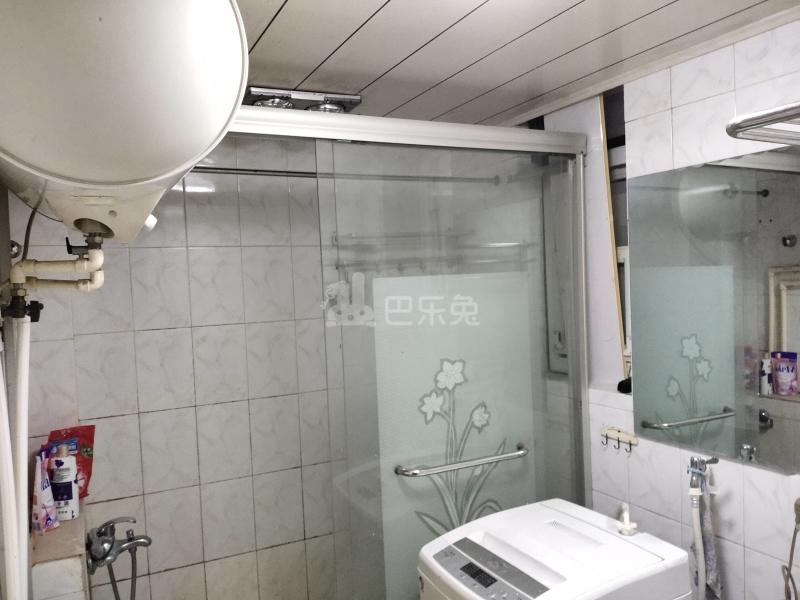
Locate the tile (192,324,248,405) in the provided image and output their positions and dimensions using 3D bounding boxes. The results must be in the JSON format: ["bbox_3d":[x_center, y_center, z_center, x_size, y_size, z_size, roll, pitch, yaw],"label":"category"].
[{"bbox_3d":[-0.698,0.252,2.433,0.200,0.302,0.010,-3,2,-25],"label":"tile"}]

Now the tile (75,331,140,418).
[{"bbox_3d":[-1.060,0.273,2.263,0.200,0.302,0.010,-3,2,-25],"label":"tile"}]

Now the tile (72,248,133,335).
[{"bbox_3d":[-1.063,-0.030,2.228,0.200,0.300,0.010,-3,3,-25],"label":"tile"}]

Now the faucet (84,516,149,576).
[{"bbox_3d":[-0.961,0.817,2.138,0.201,0.149,0.200,-3,2,-25],"label":"faucet"}]

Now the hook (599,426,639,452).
[{"bbox_3d":[0.723,0.463,2.067,0.035,0.068,0.160,-4,3,-27],"label":"hook"}]

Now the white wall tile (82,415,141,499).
[{"bbox_3d":[-1.047,0.577,2.275,0.200,0.302,0.010,-3,2,-25],"label":"white wall tile"}]

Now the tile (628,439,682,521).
[{"bbox_3d":[0.802,0.517,1.966,0.010,0.302,0.200,-4,3,-27],"label":"tile"}]

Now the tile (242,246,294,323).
[{"bbox_3d":[-0.522,-0.062,2.479,0.200,0.300,0.010,-3,3,-25],"label":"tile"}]

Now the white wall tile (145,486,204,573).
[{"bbox_3d":[-0.847,0.862,2.353,0.200,0.300,0.010,-3,3,-25],"label":"white wall tile"}]

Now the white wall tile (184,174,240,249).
[{"bbox_3d":[-0.723,-0.356,2.409,0.200,0.302,0.010,-3,2,-25],"label":"white wall tile"}]

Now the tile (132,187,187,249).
[{"bbox_3d":[-0.894,-0.342,2.298,0.200,0.300,0.010,-3,3,-25],"label":"tile"}]

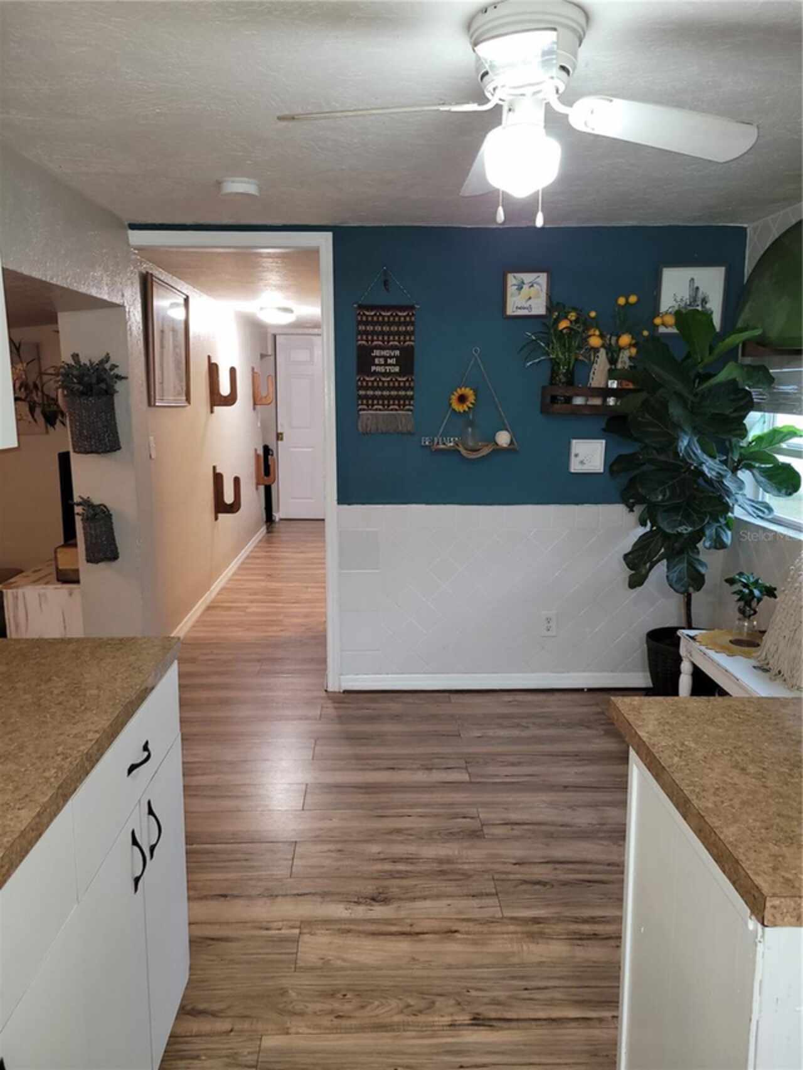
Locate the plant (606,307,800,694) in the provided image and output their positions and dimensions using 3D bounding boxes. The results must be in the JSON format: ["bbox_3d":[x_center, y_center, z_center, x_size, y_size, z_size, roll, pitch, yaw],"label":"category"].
[{"bbox_3d":[1.165,-0.034,3.245,0.715,1.687,0.695,0,9,-1],"label":"plant"}]

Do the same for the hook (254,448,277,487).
[{"bbox_3d":[-1.318,-0.641,7.839,0.189,0.402,0.070,0,9,-1],"label":"hook"}]

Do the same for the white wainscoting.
[{"bbox_3d":[0.610,0.295,3.704,1.777,0.878,0.025,0,9,-1],"label":"white wainscoting"}]

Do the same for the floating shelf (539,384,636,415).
[{"bbox_3d":[0.901,-0.618,3.679,0.532,0.135,0.120,0,9,-2],"label":"floating shelf"}]

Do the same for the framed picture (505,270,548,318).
[{"bbox_3d":[0.542,-1.044,3.483,0.194,0.195,0.020,0,9,-1],"label":"framed picture"}]

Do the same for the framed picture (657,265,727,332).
[{"bbox_3d":[1.329,-1.079,3.671,0.305,0.304,0.020,0,9,-2],"label":"framed picture"}]

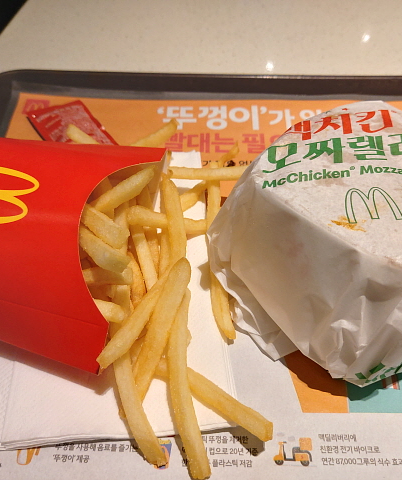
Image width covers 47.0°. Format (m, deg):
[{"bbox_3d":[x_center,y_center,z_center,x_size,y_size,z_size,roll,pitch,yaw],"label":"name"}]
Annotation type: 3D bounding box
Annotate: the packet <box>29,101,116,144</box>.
[{"bbox_3d":[-0.078,-0.067,0.295,0.037,0.009,0.073,-25,57,-26],"label":"packet"}]

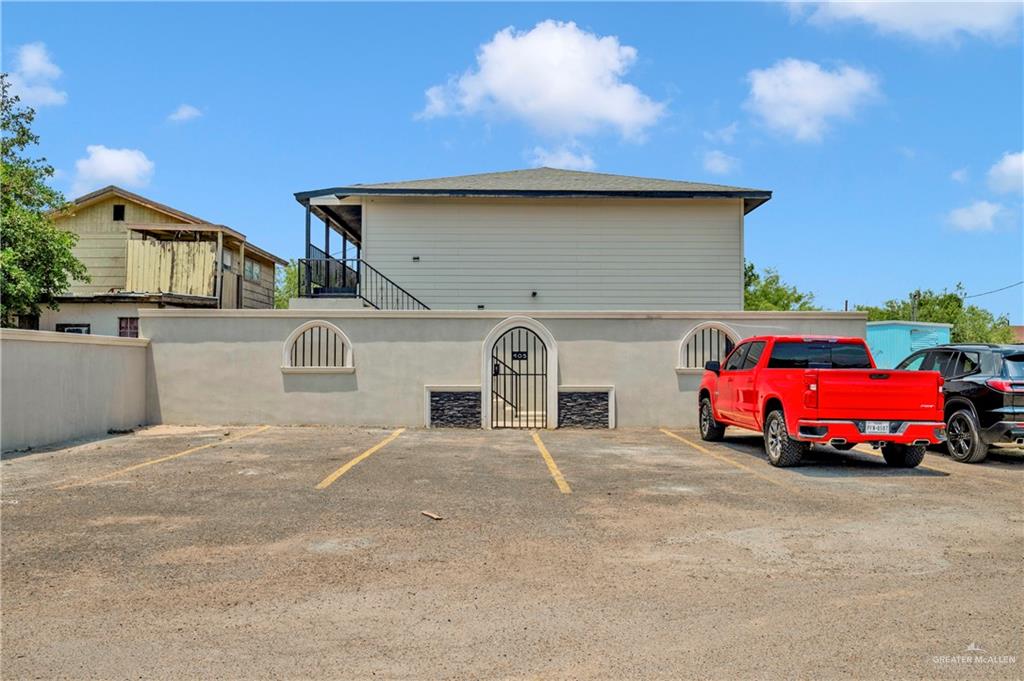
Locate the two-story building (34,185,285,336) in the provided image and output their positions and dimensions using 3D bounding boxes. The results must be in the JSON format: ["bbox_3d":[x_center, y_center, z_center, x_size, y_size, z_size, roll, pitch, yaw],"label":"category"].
[{"bbox_3d":[-11.000,-1.066,25.481,6.600,6.600,9.500,0,-1,-1],"label":"two-story building"}]

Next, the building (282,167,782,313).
[{"bbox_3d":[0.450,-1.719,27.398,12.800,8.000,13.200,0,-1,-1],"label":"building"}]

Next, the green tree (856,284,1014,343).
[{"bbox_3d":[19.000,-0.007,36.061,7.000,5.000,6.000,0,-1,0],"label":"green tree"}]

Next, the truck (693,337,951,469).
[{"bbox_3d":[4.860,0.961,13.724,2.060,1.970,5.880,0,-1,-2],"label":"truck"}]

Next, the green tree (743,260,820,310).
[{"bbox_3d":[11.000,-0.493,34.572,5.200,5.900,5.200,0,-1,0],"label":"green tree"}]

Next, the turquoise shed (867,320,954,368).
[{"bbox_3d":[11.000,0.869,23.832,3.000,2.650,3.000,0,-1,-1],"label":"turquoise shed"}]

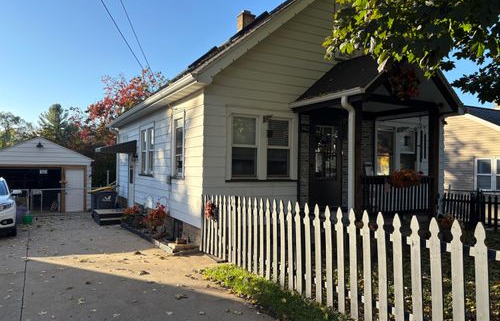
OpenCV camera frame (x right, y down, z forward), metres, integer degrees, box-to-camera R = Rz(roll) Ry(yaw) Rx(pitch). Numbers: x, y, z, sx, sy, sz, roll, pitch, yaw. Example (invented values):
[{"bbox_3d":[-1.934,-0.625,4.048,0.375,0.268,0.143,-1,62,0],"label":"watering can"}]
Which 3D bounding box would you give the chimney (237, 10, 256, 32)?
[{"bbox_3d":[-0.113,-5.078,14.015,0.520,0.780,0.500,1,-1,-29],"label":"chimney"}]

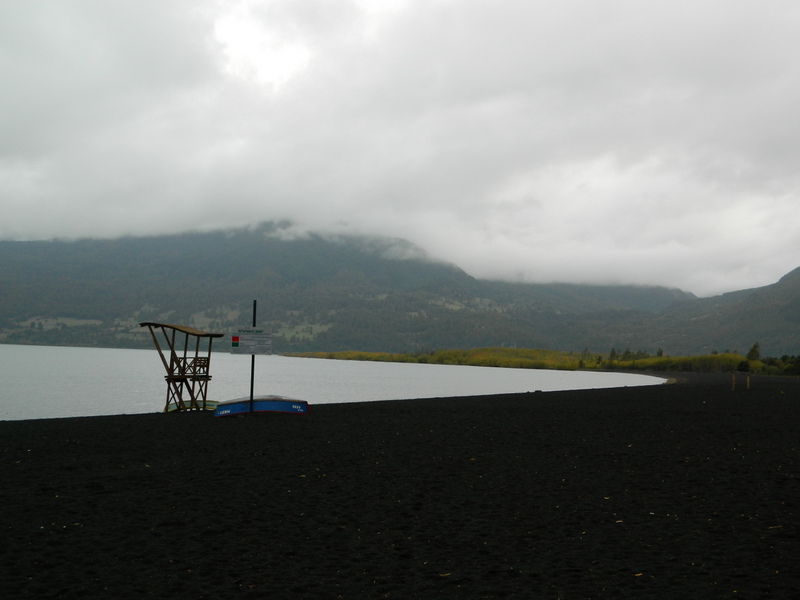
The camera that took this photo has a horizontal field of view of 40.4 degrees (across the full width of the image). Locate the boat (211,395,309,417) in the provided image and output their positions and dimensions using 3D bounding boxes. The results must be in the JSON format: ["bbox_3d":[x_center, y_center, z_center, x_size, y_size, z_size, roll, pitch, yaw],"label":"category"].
[{"bbox_3d":[-5.840,4.419,45.413,3.920,0.850,1.450,0,-2,-20],"label":"boat"}]

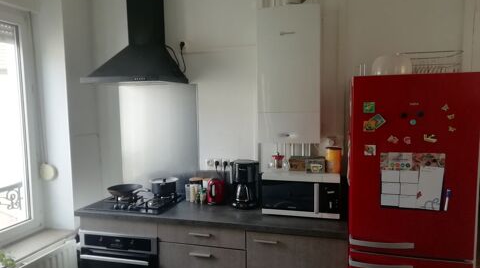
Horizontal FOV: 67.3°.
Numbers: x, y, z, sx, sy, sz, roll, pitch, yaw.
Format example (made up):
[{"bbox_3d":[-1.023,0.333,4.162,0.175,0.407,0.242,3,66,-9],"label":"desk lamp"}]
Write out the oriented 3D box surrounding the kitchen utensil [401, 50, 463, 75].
[{"bbox_3d":[1.077,-0.396,2.111,0.330,0.130,0.300,1,5,16],"label":"kitchen utensil"}]

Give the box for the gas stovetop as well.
[{"bbox_3d":[-0.762,0.485,2.683,0.565,0.055,0.505,1,5,15],"label":"gas stovetop"}]

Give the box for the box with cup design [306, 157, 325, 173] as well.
[{"bbox_3d":[0.505,0.206,2.387,0.114,0.092,0.085,1,6,15],"label":"box with cup design"}]

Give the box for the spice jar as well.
[{"bbox_3d":[0.614,0.168,2.337,0.100,0.160,0.100,1,6,16],"label":"spice jar"}]

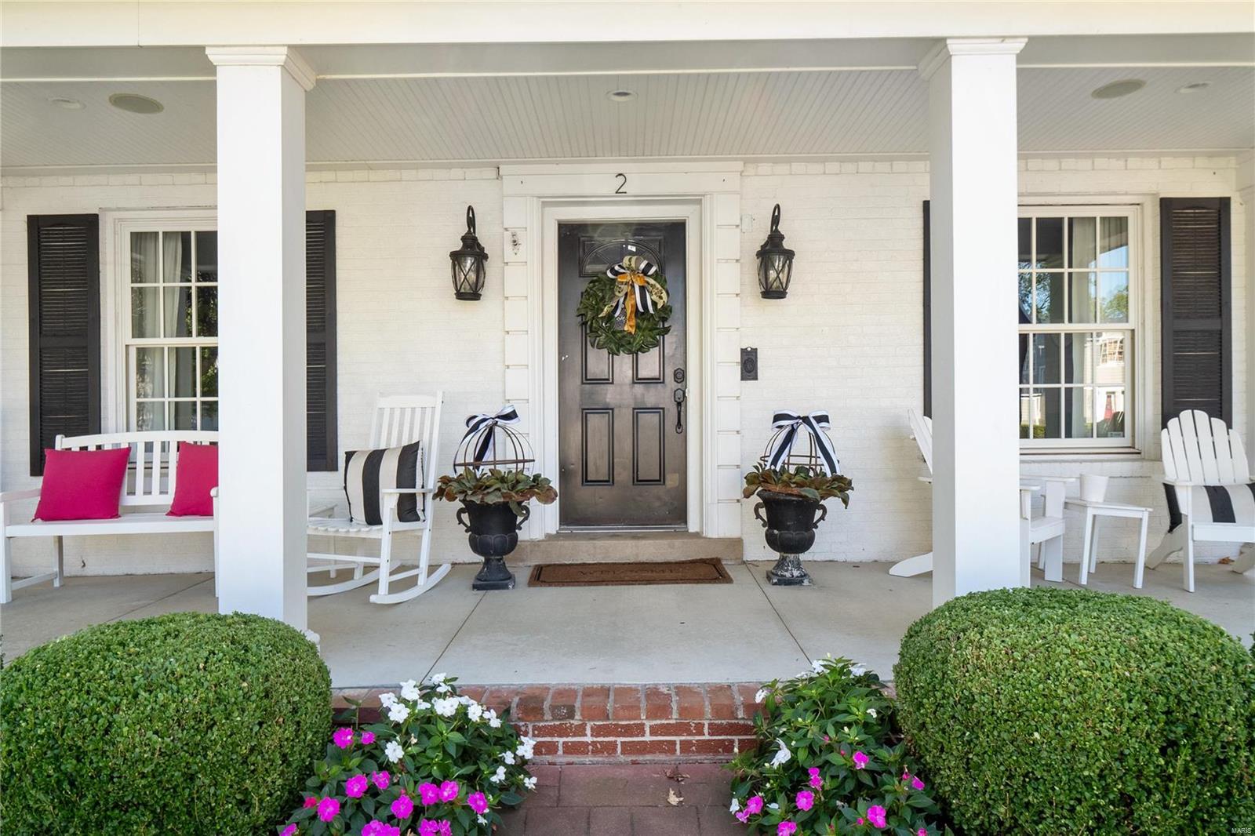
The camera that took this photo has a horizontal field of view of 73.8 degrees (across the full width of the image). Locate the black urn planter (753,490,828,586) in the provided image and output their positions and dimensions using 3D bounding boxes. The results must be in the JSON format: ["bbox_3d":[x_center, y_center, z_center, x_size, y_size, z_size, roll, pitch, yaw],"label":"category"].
[{"bbox_3d":[0.978,0.715,5.010,0.440,0.515,0.370,0,0,0],"label":"black urn planter"}]

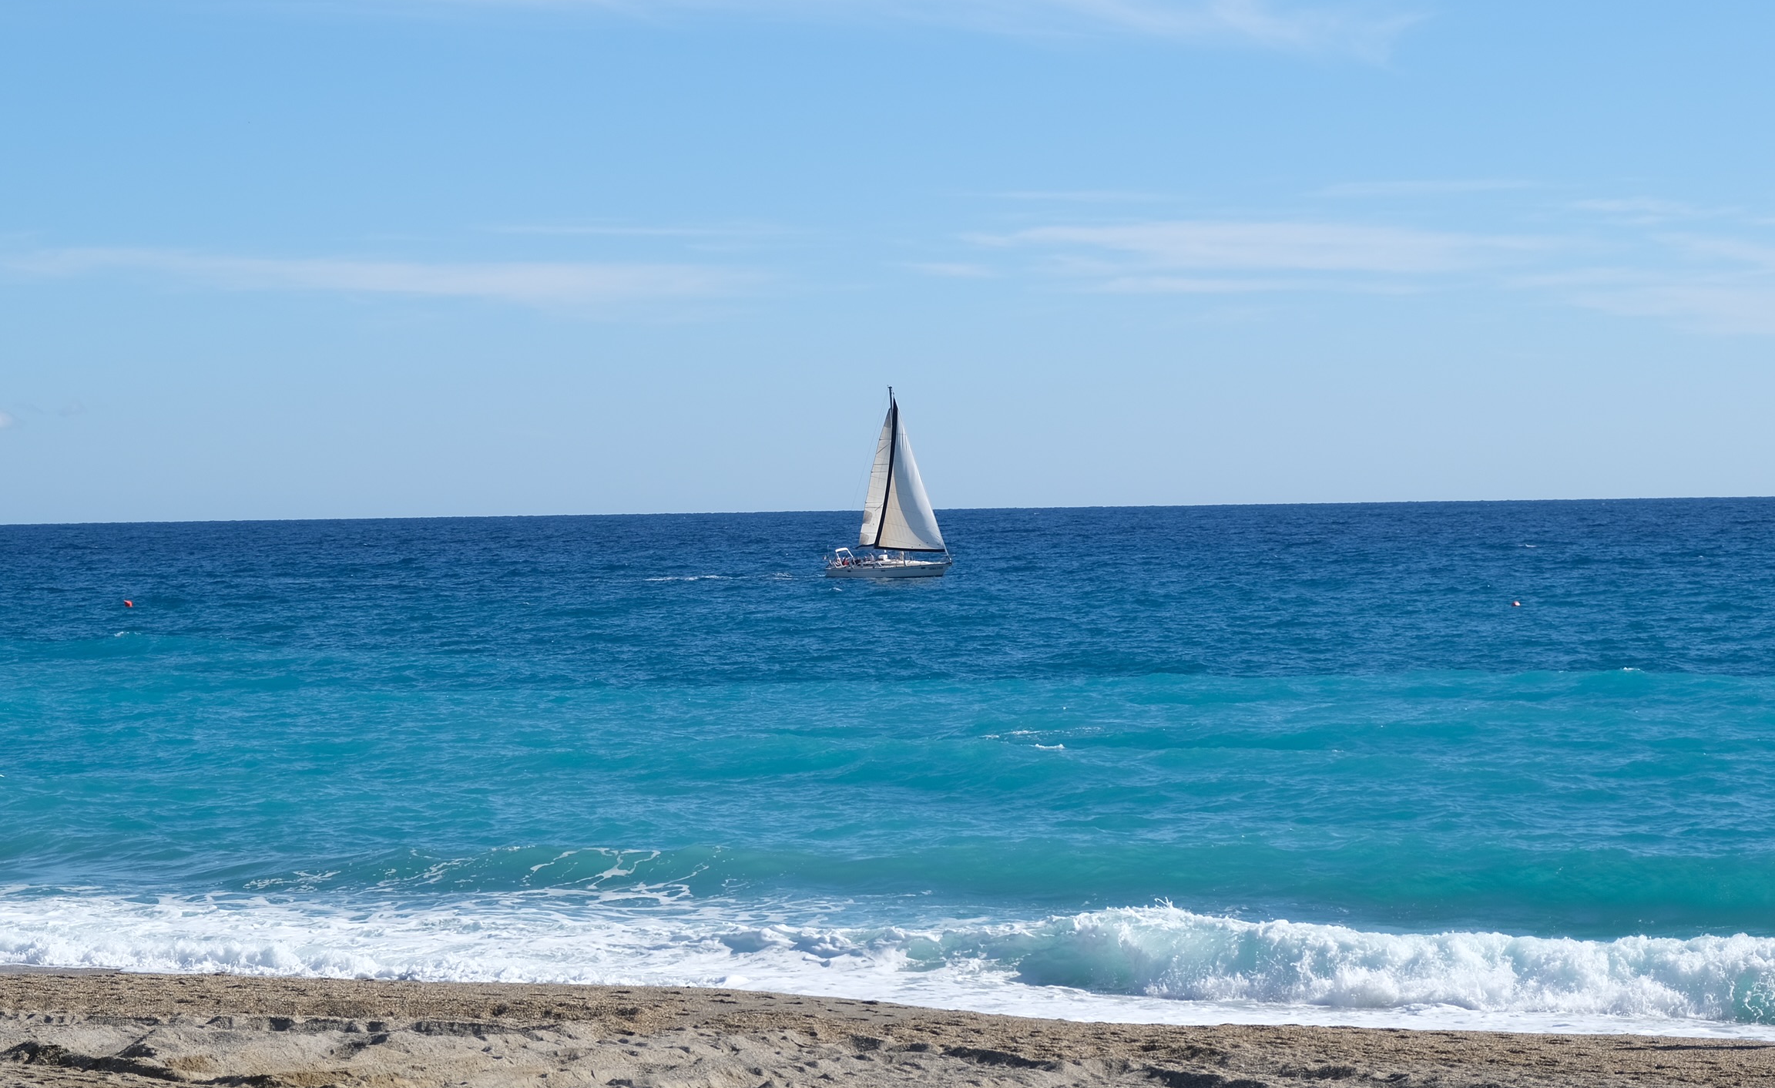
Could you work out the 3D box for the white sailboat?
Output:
[{"bbox_3d":[0.105,-5.761,342.000,12.600,18.100,4.000,-1,1,20],"label":"white sailboat"}]

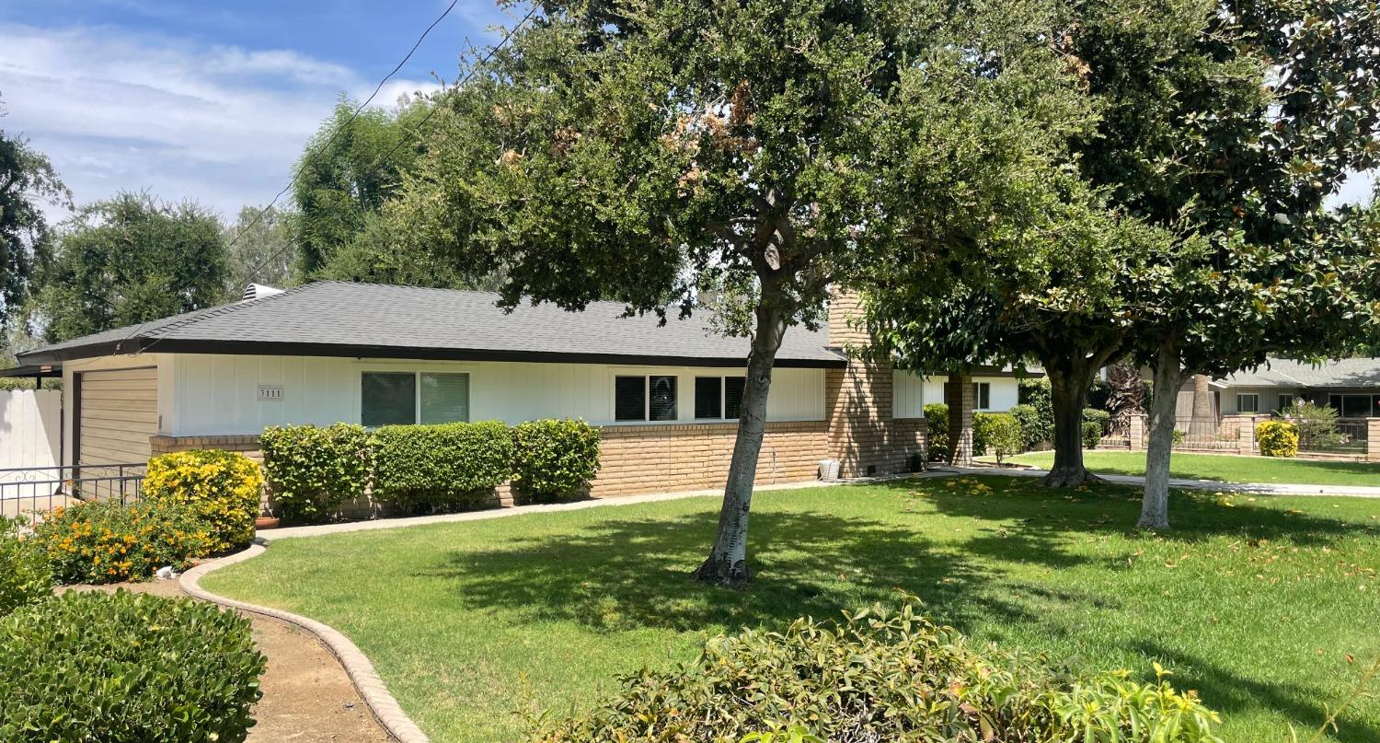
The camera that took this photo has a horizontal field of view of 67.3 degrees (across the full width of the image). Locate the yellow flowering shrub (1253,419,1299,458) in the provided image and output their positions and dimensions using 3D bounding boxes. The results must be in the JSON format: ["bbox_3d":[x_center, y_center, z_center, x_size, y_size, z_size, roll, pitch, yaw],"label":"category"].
[{"bbox_3d":[17.191,1.938,30.310,1.080,1.050,1.120,1,-2,-42],"label":"yellow flowering shrub"}]

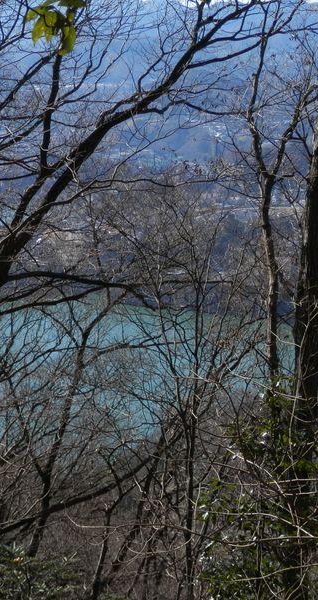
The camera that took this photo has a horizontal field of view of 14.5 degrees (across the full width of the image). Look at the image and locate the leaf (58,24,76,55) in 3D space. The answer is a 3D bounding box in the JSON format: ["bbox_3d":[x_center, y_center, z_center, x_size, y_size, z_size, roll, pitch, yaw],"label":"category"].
[{"bbox_3d":[-0.207,-0.587,2.800,0.034,0.075,0.025,11,12,-6],"label":"leaf"}]

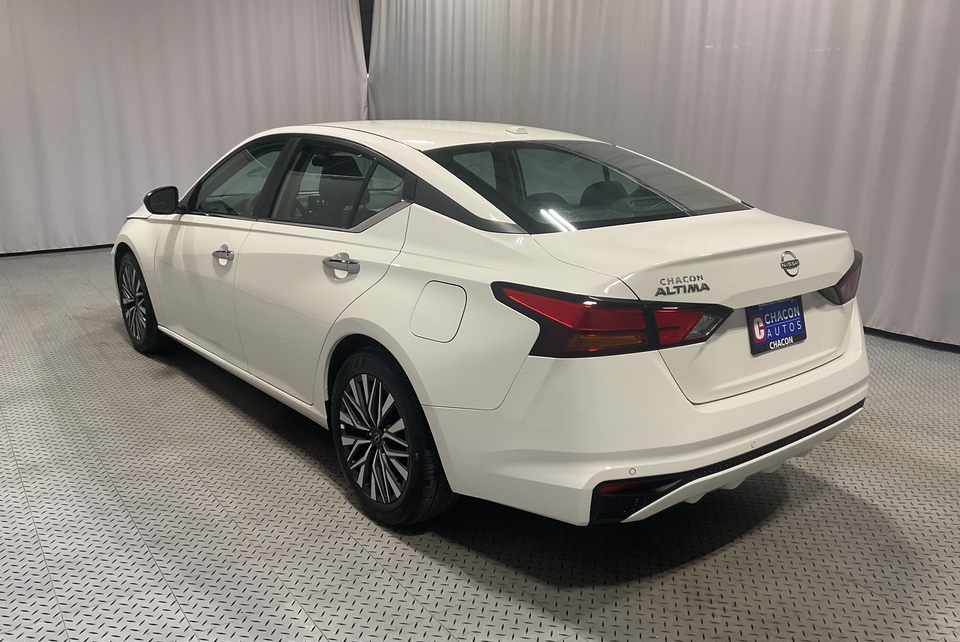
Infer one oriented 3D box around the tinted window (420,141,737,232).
[{"bbox_3d":[0.426,-0.557,3.096,1.230,0.130,0.750,-11,36,-38],"label":"tinted window"}]

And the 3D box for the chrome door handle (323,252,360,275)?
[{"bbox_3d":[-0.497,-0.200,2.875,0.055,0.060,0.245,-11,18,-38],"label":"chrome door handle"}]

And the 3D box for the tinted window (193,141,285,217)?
[{"bbox_3d":[-1.193,-0.709,3.950,0.070,0.420,0.860,15,1,-41],"label":"tinted window"}]

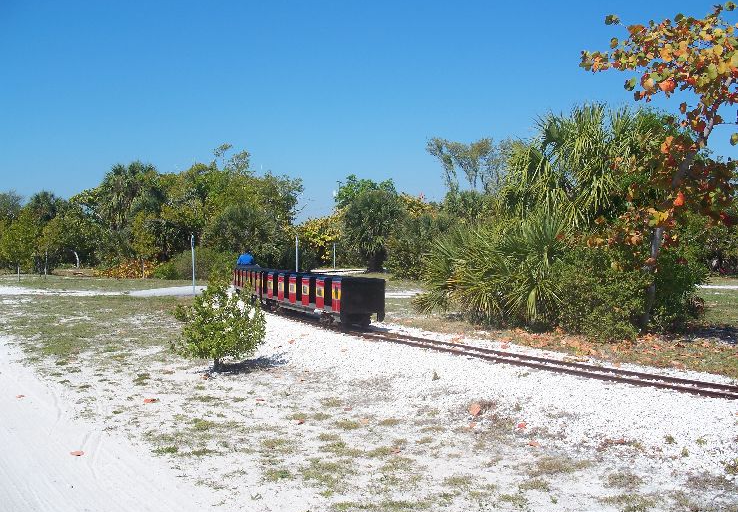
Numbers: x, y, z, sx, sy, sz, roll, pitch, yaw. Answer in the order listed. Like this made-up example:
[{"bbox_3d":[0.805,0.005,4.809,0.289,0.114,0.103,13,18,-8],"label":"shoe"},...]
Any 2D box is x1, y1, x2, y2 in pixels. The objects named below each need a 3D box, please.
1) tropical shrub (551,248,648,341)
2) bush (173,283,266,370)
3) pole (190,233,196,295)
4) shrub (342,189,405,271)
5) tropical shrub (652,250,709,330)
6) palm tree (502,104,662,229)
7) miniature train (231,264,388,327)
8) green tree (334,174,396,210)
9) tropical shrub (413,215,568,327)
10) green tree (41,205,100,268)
[{"bbox_3d":[4.206,0.684,14.400,1.780,1.650,1.600,0,0,0],"label":"tropical shrub"},{"bbox_3d":[-1.938,0.920,10.300,1.200,1.150,1.150,0,0,0],"label":"bush"},{"bbox_3d":[-6.227,0.302,28.000,0.130,2.200,0.130,0,0,0],"label":"pole"},{"bbox_3d":[0.314,-1.777,55.000,4.300,5.700,4.200,0,0,0],"label":"shrub"},{"bbox_3d":[6.079,0.697,15.500,1.200,1.600,1.200,0,0,0],"label":"tropical shrub"},{"bbox_3d":[4.820,-1.100,17.800,3.600,4.800,3.400,0,0,0],"label":"palm tree"},{"bbox_3d":[-2.100,0.860,20.800,1.100,1.100,13.500,0,0,-17],"label":"miniature train"},{"bbox_3d":[-0.280,-2.300,60.000,4.800,7.200,4.600,0,0,0],"label":"green tree"},{"bbox_3d":[2.525,0.301,16.400,3.150,2.350,2.700,0,0,0],"label":"tropical shrub"},{"bbox_3d":[-22.697,-1.483,60.000,4.600,4.800,4.400,0,0,0],"label":"green tree"}]

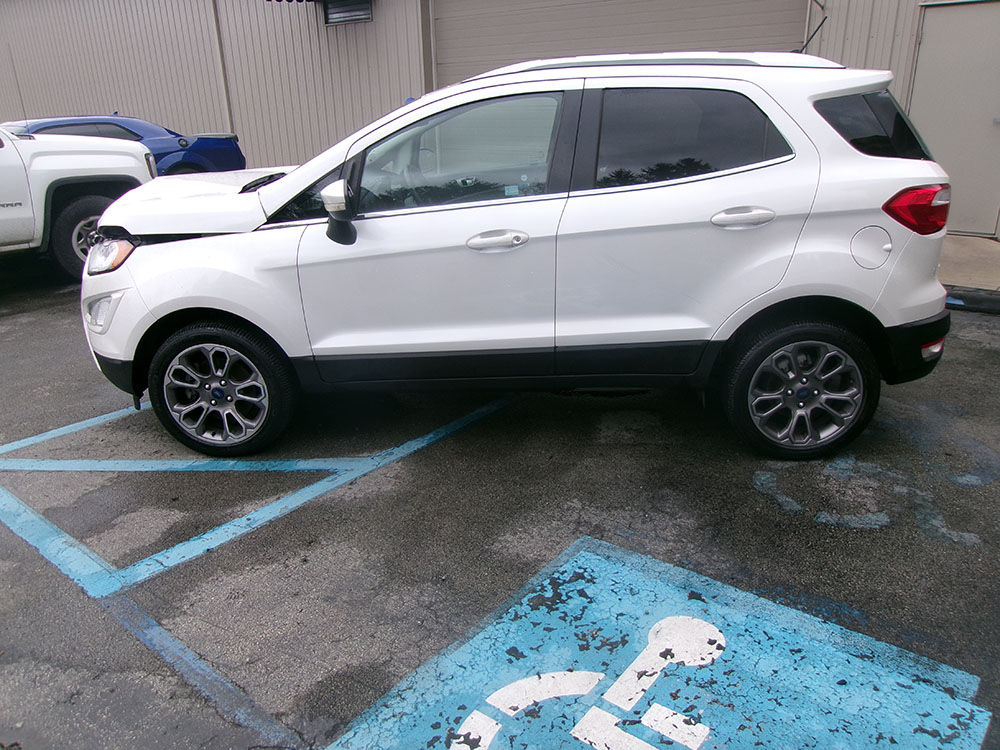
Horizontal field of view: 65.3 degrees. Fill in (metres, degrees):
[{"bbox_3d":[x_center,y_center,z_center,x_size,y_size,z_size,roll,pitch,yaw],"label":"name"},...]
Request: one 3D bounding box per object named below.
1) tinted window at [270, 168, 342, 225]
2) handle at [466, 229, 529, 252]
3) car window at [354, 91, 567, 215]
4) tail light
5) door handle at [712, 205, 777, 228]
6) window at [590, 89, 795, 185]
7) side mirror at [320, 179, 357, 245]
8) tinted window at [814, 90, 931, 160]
[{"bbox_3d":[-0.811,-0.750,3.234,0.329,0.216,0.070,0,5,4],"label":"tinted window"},{"bbox_3d":[-0.010,-0.534,3.097,0.245,0.080,0.060,0,19,4],"label":"handle"},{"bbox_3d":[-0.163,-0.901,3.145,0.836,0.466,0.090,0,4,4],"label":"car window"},{"bbox_3d":[1.627,-0.649,3.057,0.310,0.210,0.180,0,19,4],"label":"tail light"},{"bbox_3d":[0.935,-0.608,3.003,0.245,0.080,0.060,0,19,4],"label":"door handle"},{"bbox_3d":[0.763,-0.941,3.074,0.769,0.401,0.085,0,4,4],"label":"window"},{"bbox_3d":[-0.626,-0.634,3.044,0.150,0.260,0.210,0,19,4],"label":"side mirror"},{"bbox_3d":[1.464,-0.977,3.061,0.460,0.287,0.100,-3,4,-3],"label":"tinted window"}]

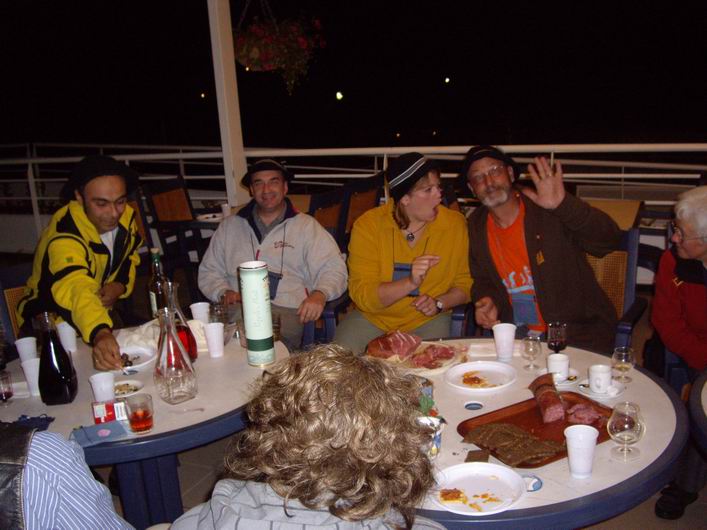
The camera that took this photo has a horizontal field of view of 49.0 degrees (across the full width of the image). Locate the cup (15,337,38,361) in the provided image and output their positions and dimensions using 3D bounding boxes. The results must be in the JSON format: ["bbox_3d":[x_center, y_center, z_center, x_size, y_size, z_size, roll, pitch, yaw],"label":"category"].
[{"bbox_3d":[-1.046,0.297,2.484,0.069,0.095,0.069,-4,15,0],"label":"cup"}]

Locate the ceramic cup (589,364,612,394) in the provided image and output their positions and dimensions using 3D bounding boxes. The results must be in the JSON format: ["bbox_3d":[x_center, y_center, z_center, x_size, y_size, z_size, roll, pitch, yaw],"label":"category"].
[{"bbox_3d":[0.649,0.299,2.038,0.060,0.063,0.075,-2,14,8],"label":"ceramic cup"}]

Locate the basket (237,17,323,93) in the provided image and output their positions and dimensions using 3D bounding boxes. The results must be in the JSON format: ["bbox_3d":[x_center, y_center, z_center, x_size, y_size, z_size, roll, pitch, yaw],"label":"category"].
[{"bbox_3d":[-0.460,-1.263,4.700,0.540,0.460,0.520,-4,15,0],"label":"basket"}]

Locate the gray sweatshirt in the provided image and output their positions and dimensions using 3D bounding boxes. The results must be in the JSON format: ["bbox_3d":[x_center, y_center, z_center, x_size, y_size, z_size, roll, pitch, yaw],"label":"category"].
[{"bbox_3d":[-0.342,-0.036,3.280,0.610,0.510,0.420,-3,15,3],"label":"gray sweatshirt"}]

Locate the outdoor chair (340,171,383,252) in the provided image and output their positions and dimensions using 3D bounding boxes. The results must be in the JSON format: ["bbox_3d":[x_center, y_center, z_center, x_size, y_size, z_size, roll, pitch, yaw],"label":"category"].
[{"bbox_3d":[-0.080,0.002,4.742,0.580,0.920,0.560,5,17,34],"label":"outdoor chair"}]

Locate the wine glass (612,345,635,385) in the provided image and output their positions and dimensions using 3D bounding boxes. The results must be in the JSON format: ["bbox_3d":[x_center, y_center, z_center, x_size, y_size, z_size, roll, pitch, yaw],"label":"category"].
[{"bbox_3d":[0.742,0.275,2.135,0.061,0.087,0.061,-5,14,0],"label":"wine glass"}]

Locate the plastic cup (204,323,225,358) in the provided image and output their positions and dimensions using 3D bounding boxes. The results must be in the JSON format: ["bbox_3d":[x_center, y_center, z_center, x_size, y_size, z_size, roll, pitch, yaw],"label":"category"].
[{"bbox_3d":[-0.459,0.250,2.610,0.067,0.101,0.067,-5,14,0],"label":"plastic cup"}]

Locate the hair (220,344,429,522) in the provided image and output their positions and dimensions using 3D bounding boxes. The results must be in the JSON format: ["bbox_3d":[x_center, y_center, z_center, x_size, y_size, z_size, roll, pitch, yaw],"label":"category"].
[{"bbox_3d":[-0.032,0.239,1.080,0.270,0.220,0.230,-2,14,12],"label":"hair"}]

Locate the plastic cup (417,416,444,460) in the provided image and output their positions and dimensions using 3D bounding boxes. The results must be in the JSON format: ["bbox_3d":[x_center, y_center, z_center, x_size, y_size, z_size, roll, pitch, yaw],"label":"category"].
[{"bbox_3d":[0.173,0.396,1.778,0.072,0.090,0.072,-4,14,1],"label":"plastic cup"}]

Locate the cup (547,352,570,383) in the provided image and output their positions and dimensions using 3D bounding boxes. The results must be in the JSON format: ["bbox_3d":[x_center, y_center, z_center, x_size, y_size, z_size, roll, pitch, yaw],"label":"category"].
[{"bbox_3d":[0.567,0.284,2.150,0.062,0.066,0.062,-5,14,1],"label":"cup"}]

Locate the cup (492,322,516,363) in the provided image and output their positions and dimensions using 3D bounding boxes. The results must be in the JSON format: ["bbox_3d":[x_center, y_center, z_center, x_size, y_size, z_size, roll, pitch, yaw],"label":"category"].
[{"bbox_3d":[0.445,0.232,2.295,0.071,0.098,0.071,-4,15,1],"label":"cup"}]

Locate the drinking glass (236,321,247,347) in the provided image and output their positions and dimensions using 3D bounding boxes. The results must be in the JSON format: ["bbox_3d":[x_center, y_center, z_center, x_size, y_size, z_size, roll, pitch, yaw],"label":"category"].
[{"bbox_3d":[-0.350,0.238,2.670,0.070,0.085,0.070,-5,14,0],"label":"drinking glass"}]

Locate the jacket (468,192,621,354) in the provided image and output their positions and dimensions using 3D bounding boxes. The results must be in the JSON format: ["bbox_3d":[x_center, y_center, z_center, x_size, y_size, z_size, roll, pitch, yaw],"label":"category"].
[{"bbox_3d":[0.666,0.040,2.720,0.560,0.590,0.360,0,15,19],"label":"jacket"}]

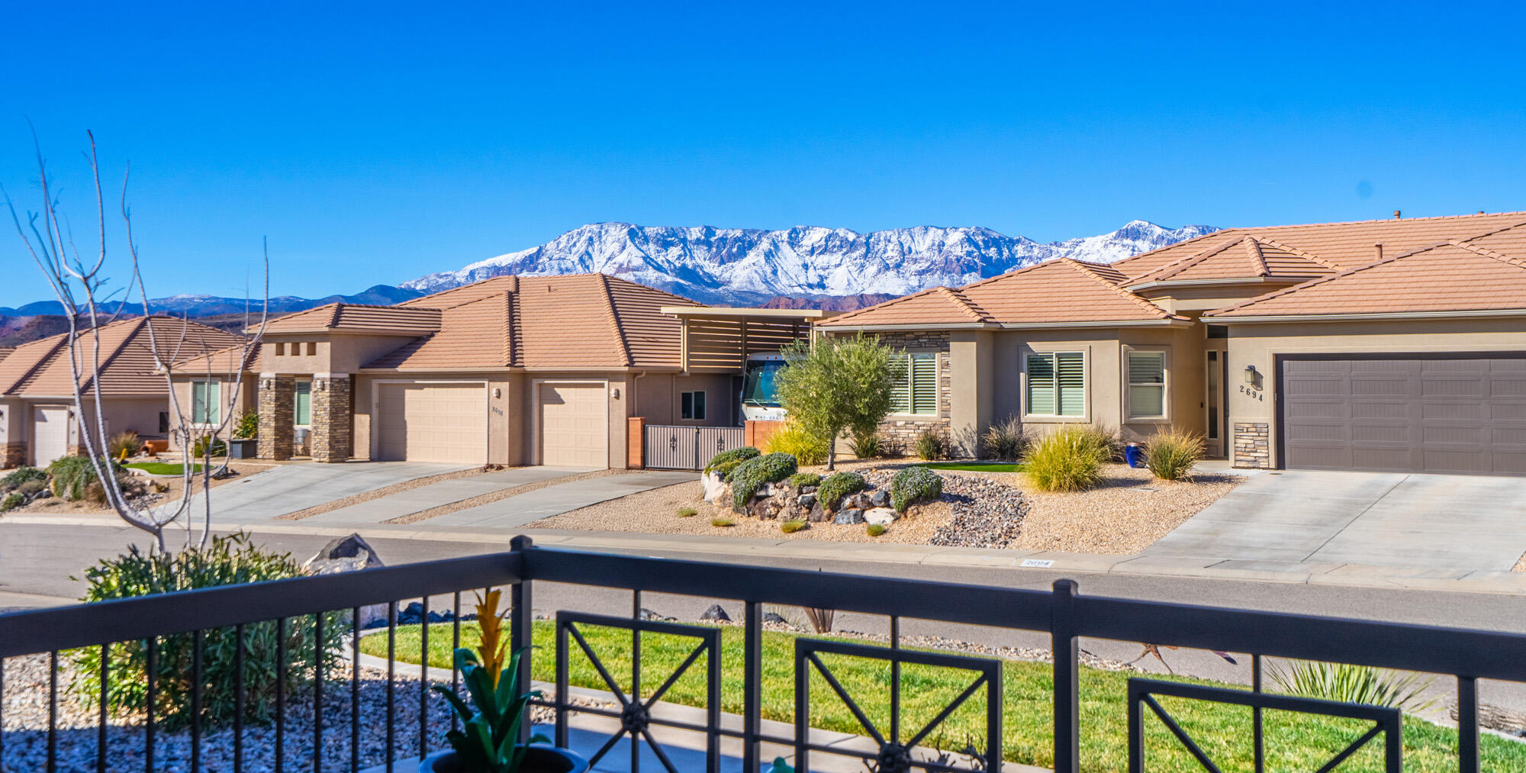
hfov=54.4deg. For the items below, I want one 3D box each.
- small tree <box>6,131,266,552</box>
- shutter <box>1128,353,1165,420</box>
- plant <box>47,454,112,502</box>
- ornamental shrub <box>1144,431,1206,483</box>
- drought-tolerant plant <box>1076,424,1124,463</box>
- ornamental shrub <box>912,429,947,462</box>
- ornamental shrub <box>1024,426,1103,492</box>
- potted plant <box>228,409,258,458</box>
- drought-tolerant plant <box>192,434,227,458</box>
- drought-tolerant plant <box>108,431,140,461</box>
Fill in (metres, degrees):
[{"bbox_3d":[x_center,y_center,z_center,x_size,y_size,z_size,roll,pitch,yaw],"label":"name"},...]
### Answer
[{"bbox_3d":[-4.012,0.100,9.500,1.650,3.500,1.600,0,0,0],"label":"small tree"},{"bbox_3d":[8.914,-0.042,34.500,0.930,1.570,0.090,0,0,-9],"label":"shutter"},{"bbox_3d":[-19.588,2.631,42.500,1.780,1.350,1.600,0,0,-25],"label":"plant"},{"bbox_3d":[8.704,1.459,31.300,1.280,1.100,1.220,0,-1,36],"label":"ornamental shrub"},{"bbox_3d":[7.466,1.260,33.000,1.060,0.880,1.000,0,0,13],"label":"drought-tolerant plant"},{"bbox_3d":[3.870,1.355,34.400,0.790,0.770,0.750,0,0,6],"label":"ornamental shrub"},{"bbox_3d":[6.400,1.550,31.600,1.680,1.400,1.600,0,-1,36],"label":"ornamental shrub"},{"bbox_3d":[-16.955,1.579,48.500,0.740,1.580,0.740,0,0,34],"label":"potted plant"},{"bbox_3d":[-18.943,2.022,50.800,1.180,0.880,1.150,0,-1,36],"label":"drought-tolerant plant"},{"bbox_3d":[-22.723,2.101,52.800,1.180,1.050,1.120,0,-1,36],"label":"drought-tolerant plant"}]

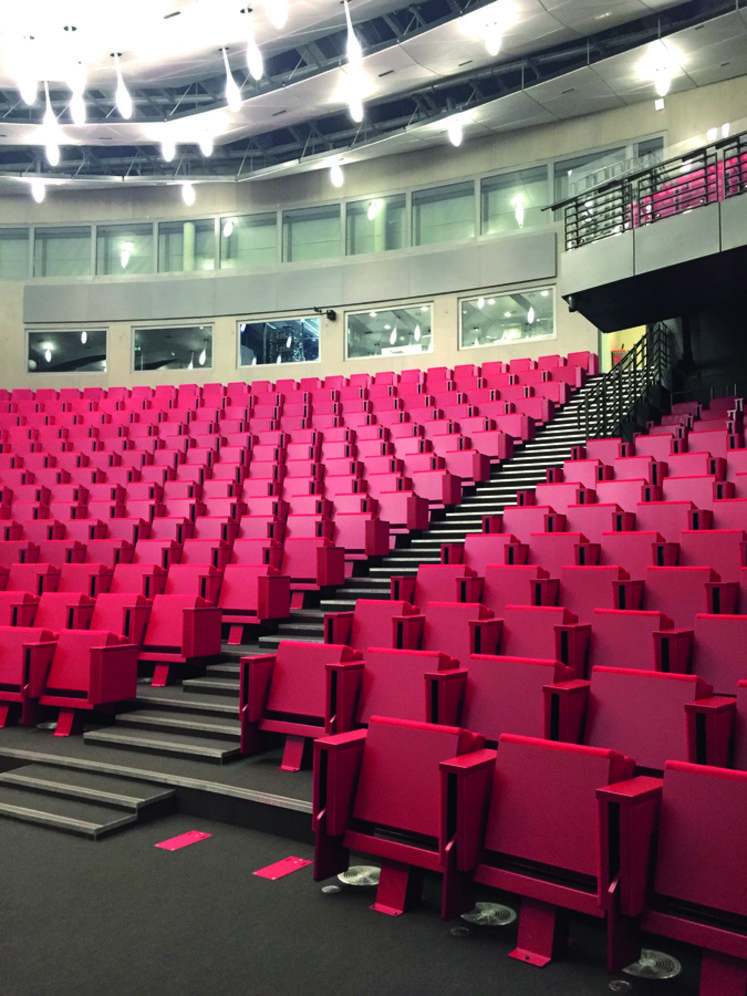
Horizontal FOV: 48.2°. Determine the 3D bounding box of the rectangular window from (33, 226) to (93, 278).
[{"bbox_3d":[-8.079,-6.407,21.711,1.566,1.293,0.100,0,-4,5],"label":"rectangular window"}]

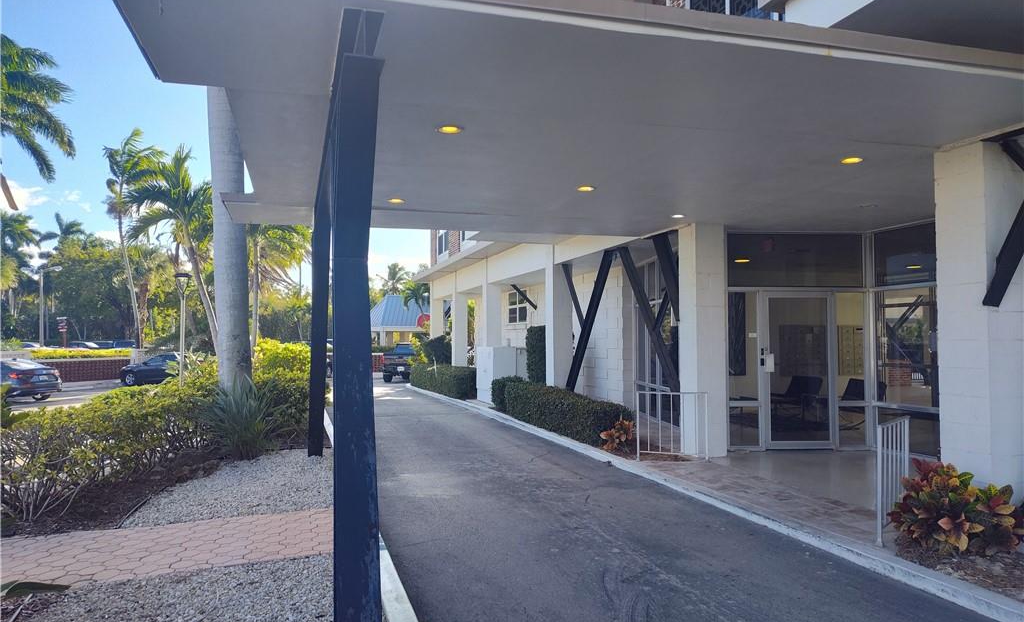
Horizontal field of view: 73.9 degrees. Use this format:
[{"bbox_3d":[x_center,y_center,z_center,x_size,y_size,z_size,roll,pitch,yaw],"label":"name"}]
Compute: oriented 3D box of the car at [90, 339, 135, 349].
[{"bbox_3d":[-36.300,3.650,62.000,4.800,1.750,1.950,-1,-2,26],"label":"car"}]

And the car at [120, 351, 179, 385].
[{"bbox_3d":[-15.500,2.630,31.100,4.700,1.460,1.850,-1,-2,14],"label":"car"}]

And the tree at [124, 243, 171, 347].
[{"bbox_3d":[-21.500,-0.200,40.000,3.000,7.400,3.000,0,-2,0],"label":"tree"}]

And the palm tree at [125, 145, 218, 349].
[{"bbox_3d":[-11.300,-1.360,23.000,3.600,8.300,3.600,0,-2,0],"label":"palm tree"}]

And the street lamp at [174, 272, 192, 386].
[{"bbox_3d":[-9.900,0.800,20.500,0.520,4.000,0.520,0,-2,0],"label":"street lamp"}]

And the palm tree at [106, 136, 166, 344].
[{"bbox_3d":[-20.700,-3.400,38.000,3.400,13.000,3.400,0,-2,0],"label":"palm tree"}]

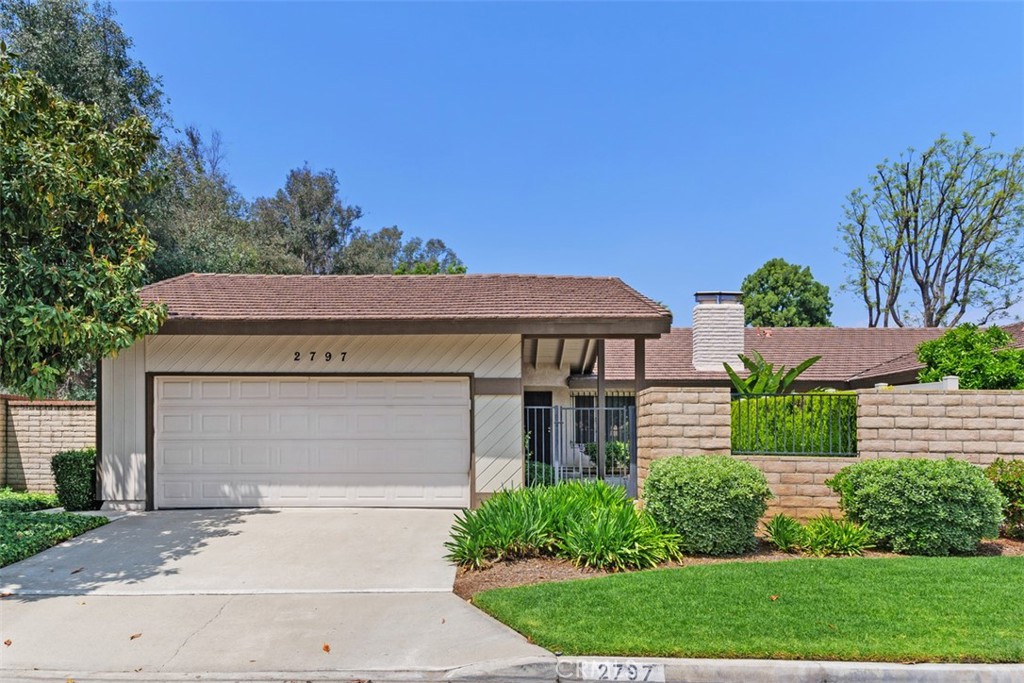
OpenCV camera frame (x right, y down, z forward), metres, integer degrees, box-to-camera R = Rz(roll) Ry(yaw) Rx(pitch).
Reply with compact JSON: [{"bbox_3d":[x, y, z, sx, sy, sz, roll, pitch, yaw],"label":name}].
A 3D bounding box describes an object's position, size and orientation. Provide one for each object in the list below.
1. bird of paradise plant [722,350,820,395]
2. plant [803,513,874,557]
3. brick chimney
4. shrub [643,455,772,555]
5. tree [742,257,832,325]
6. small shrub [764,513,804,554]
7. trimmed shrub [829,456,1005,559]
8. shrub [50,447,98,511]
[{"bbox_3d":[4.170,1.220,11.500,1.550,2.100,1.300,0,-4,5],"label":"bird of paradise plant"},{"bbox_3d":[3.390,2.030,7.420,0.760,0.410,0.600,0,-2,0],"label":"plant"},{"bbox_3d":[5.120,-0.250,17.500,1.150,1.980,0.700,0,-2,0],"label":"brick chimney"},{"bbox_3d":[2.200,1.780,8.000,1.400,1.020,1.300,0,-2,0],"label":"shrub"},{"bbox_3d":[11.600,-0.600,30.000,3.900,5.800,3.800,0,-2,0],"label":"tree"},{"bbox_3d":[2.880,2.040,7.550,0.440,0.400,0.420,0,-2,0],"label":"small shrub"},{"bbox_3d":[4.360,1.770,7.750,1.800,1.010,1.400,0,-2,0],"label":"trimmed shrub"},{"bbox_3d":[-6.960,2.200,11.400,0.820,1.000,0.850,0,-2,0],"label":"shrub"}]

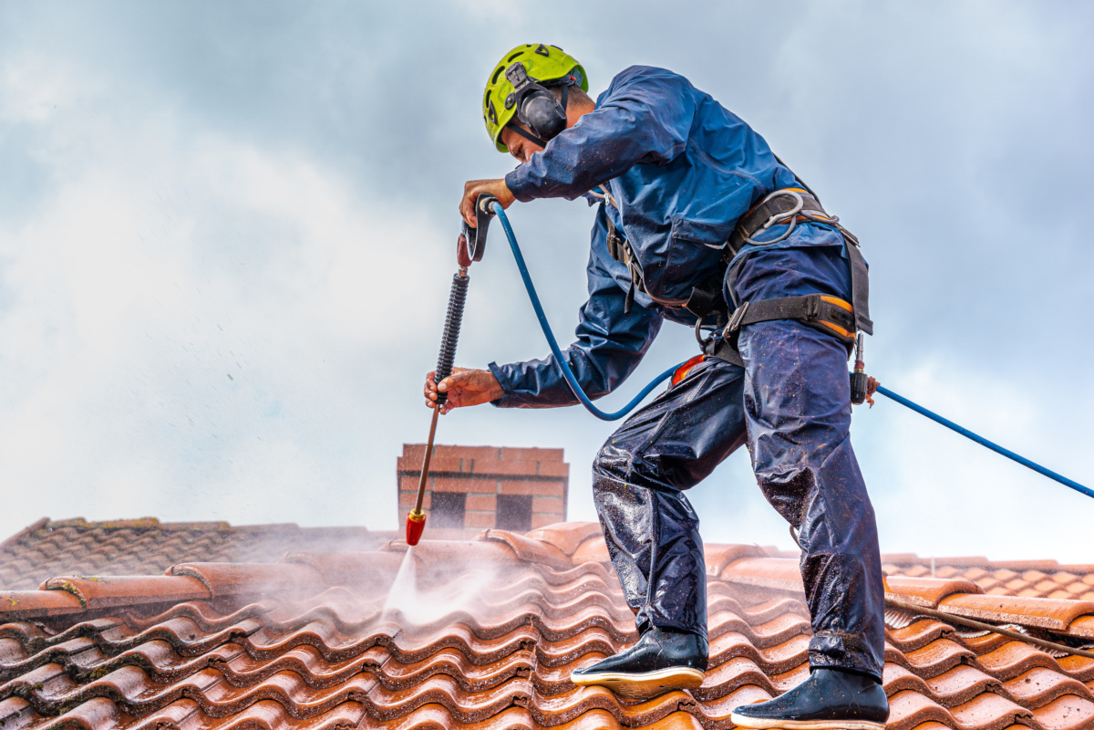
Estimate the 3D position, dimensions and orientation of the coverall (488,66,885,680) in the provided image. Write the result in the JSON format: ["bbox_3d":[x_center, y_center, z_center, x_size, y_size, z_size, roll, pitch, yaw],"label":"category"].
[{"bbox_3d":[0.275,0.015,5.450,0.740,1.250,0.600,0,-15,10],"label":"coverall"}]

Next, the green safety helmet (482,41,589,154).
[{"bbox_3d":[-0.042,-0.568,5.800,0.250,0.155,0.210,-37,-22,5],"label":"green safety helmet"}]

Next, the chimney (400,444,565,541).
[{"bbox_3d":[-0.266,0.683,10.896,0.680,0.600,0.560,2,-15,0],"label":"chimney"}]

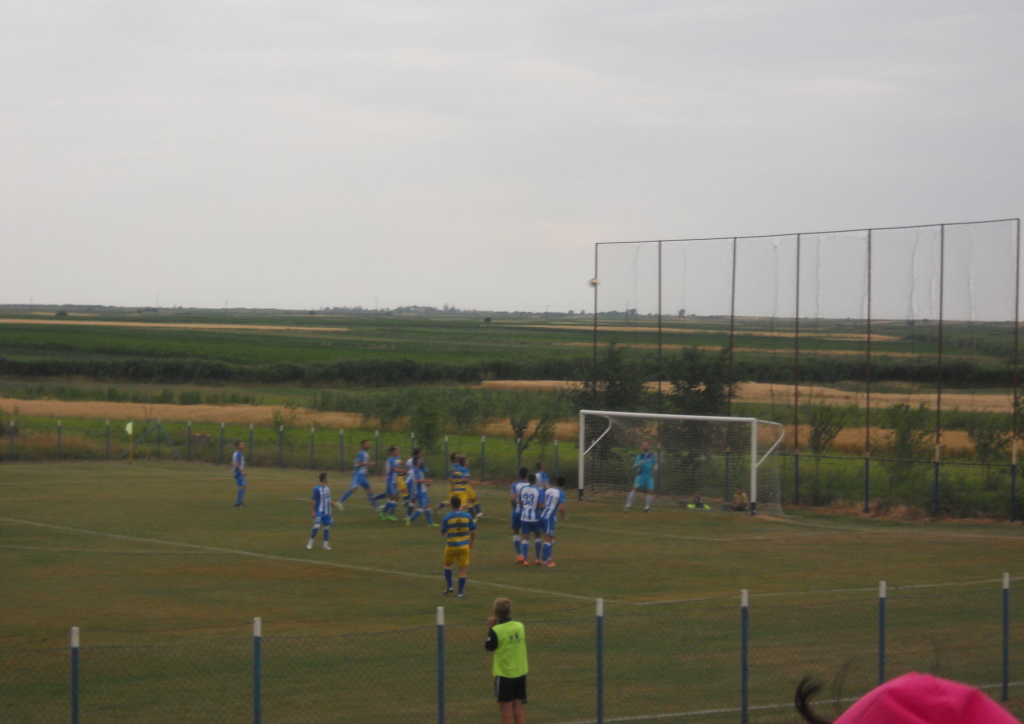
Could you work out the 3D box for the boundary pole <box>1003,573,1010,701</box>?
[{"bbox_3d":[6.196,3.439,34.100,0.075,1.600,0.075,1,1,0],"label":"boundary pole"}]

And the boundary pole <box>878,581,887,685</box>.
[{"bbox_3d":[4.710,3.623,34.600,0.075,1.670,0.075,0,1,-35],"label":"boundary pole"}]

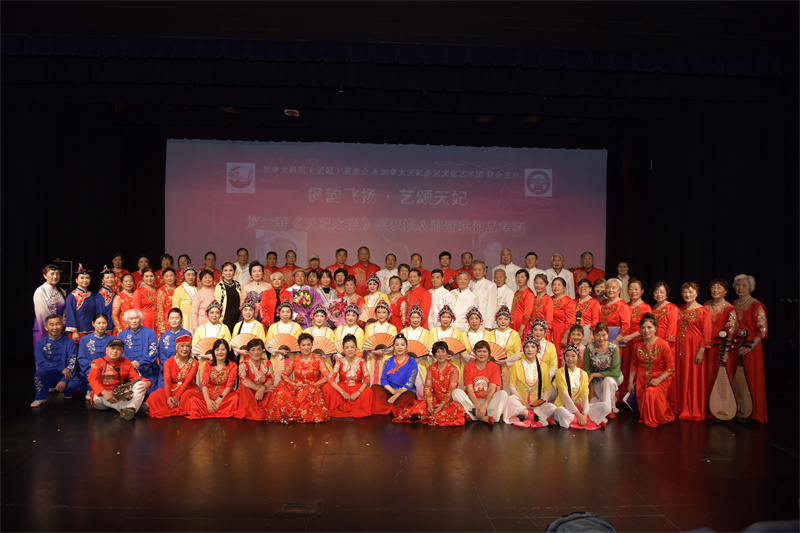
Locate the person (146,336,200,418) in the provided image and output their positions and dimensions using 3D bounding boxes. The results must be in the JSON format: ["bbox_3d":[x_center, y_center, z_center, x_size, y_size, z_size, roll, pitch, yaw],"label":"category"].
[{"bbox_3d":[-2.616,1.246,6.172,0.640,0.840,0.620,1,0,-20],"label":"person"}]

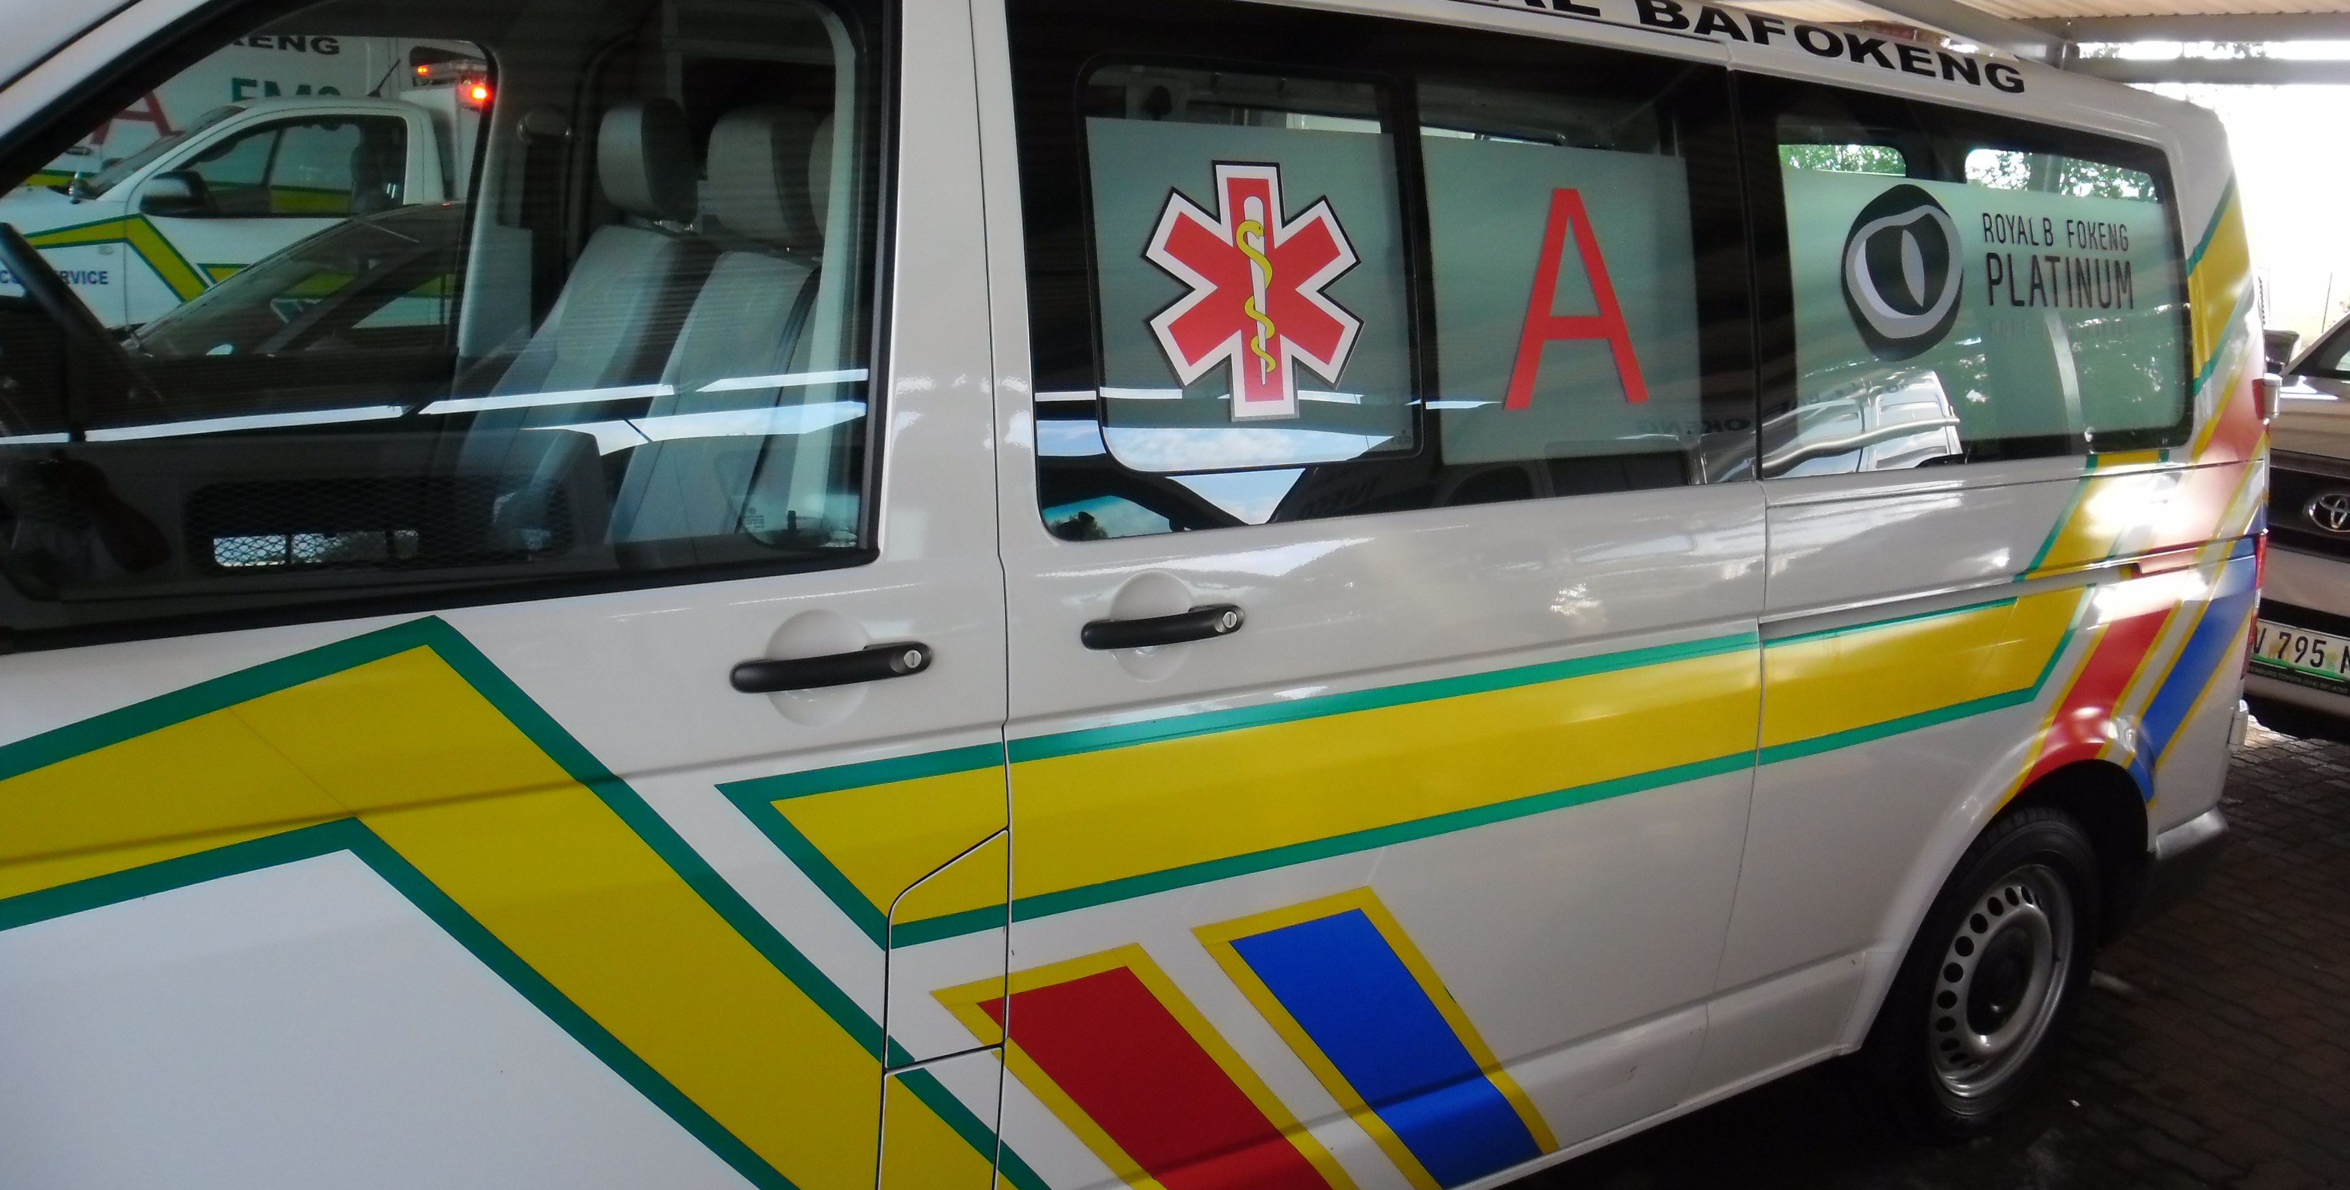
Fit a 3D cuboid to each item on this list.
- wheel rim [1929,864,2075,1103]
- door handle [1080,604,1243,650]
[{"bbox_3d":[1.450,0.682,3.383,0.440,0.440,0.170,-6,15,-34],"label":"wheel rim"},{"bbox_3d":[-0.015,0.034,2.019,0.215,0.036,0.045,-6,15,-34],"label":"door handle"}]

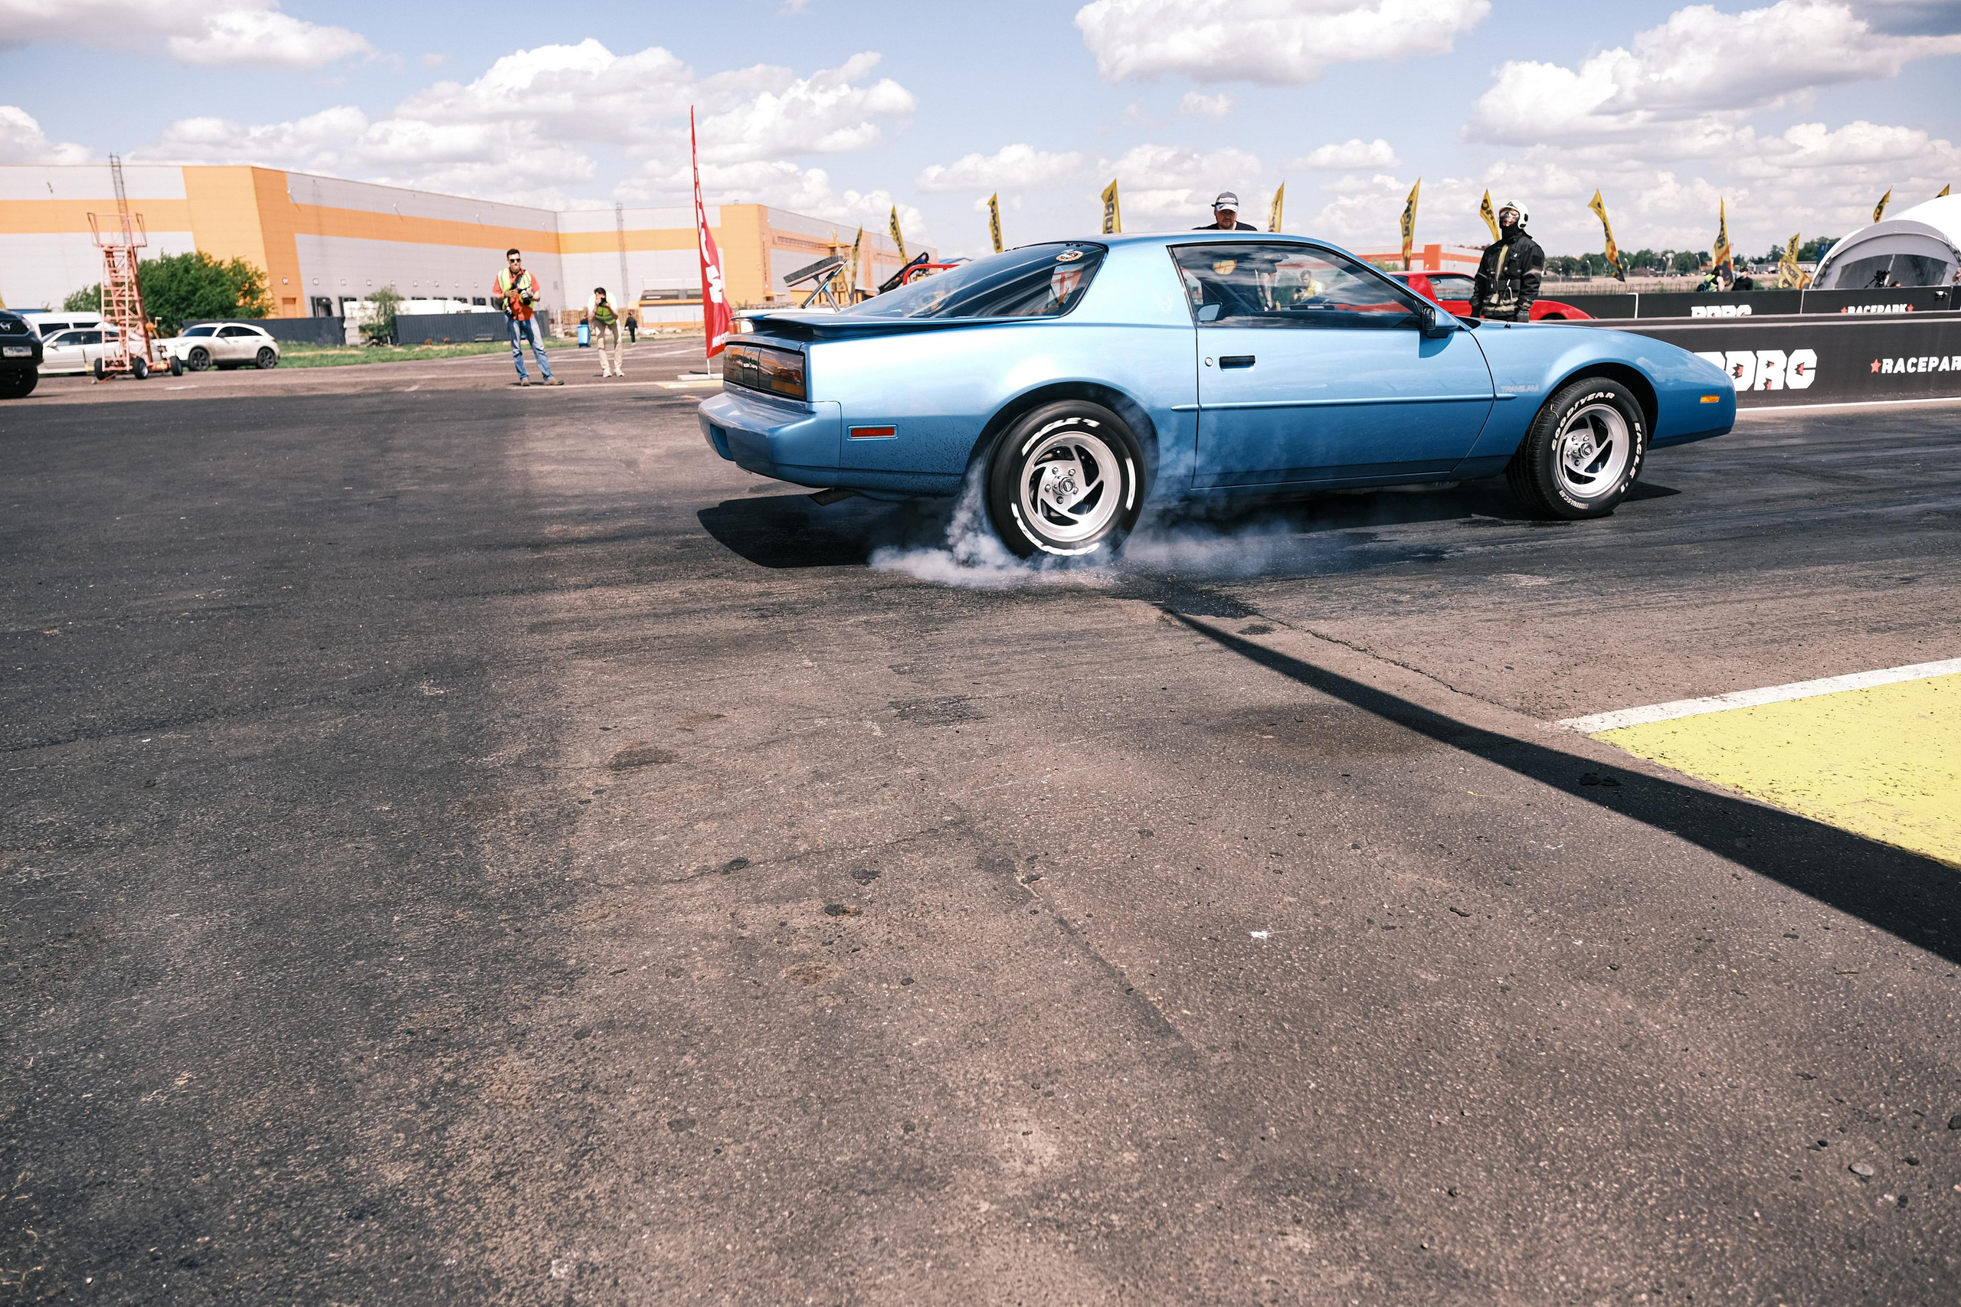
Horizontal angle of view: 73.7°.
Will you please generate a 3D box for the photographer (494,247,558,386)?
[{"bbox_3d":[-6.258,-4.645,18.115,0.720,1.830,0.500,-6,16,-17],"label":"photographer"}]

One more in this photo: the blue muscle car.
[{"bbox_3d":[1.182,-1.319,6.319,5.000,1.280,1.860,-6,16,-16],"label":"blue muscle car"}]

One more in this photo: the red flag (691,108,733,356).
[{"bbox_3d":[-3.973,-6.250,19.373,0.550,3.600,0.200,-4,15,-10],"label":"red flag"}]

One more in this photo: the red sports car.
[{"bbox_3d":[6.450,-4.790,18.780,4.900,1.270,1.840,-7,16,-19],"label":"red sports car"}]

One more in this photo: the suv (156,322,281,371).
[{"bbox_3d":[-28.619,-11.462,48.921,1.930,1.680,4.860,4,16,19],"label":"suv"}]

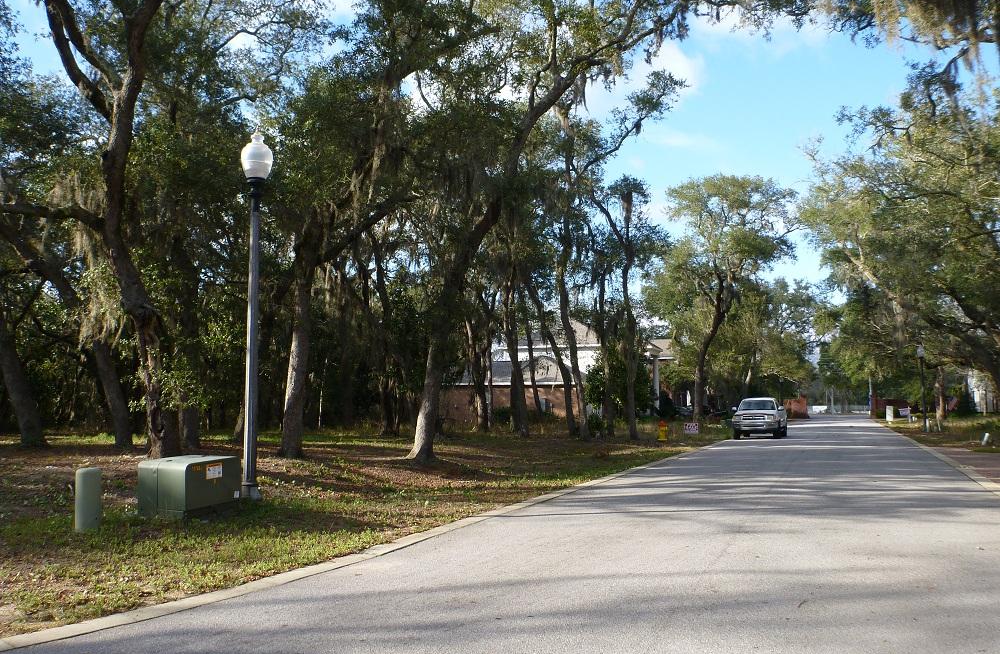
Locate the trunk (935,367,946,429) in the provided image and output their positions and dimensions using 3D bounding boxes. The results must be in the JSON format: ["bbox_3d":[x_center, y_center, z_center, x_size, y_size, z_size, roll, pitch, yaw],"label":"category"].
[{"bbox_3d":[27.390,4.314,50.297,0.600,3.963,0.550,-3,-6,28],"label":"trunk"}]

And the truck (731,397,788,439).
[{"bbox_3d":[11.913,4.141,36.885,1.950,1.800,5.500,-3,-6,24],"label":"truck"}]

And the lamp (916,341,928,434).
[{"bbox_3d":[23.591,3.365,45.167,0.470,5.010,0.450,-3,-6,27],"label":"lamp"}]

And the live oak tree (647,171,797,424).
[{"bbox_3d":[14.905,-2.041,54.433,9.658,16.818,9.500,-2,-6,15],"label":"live oak tree"}]

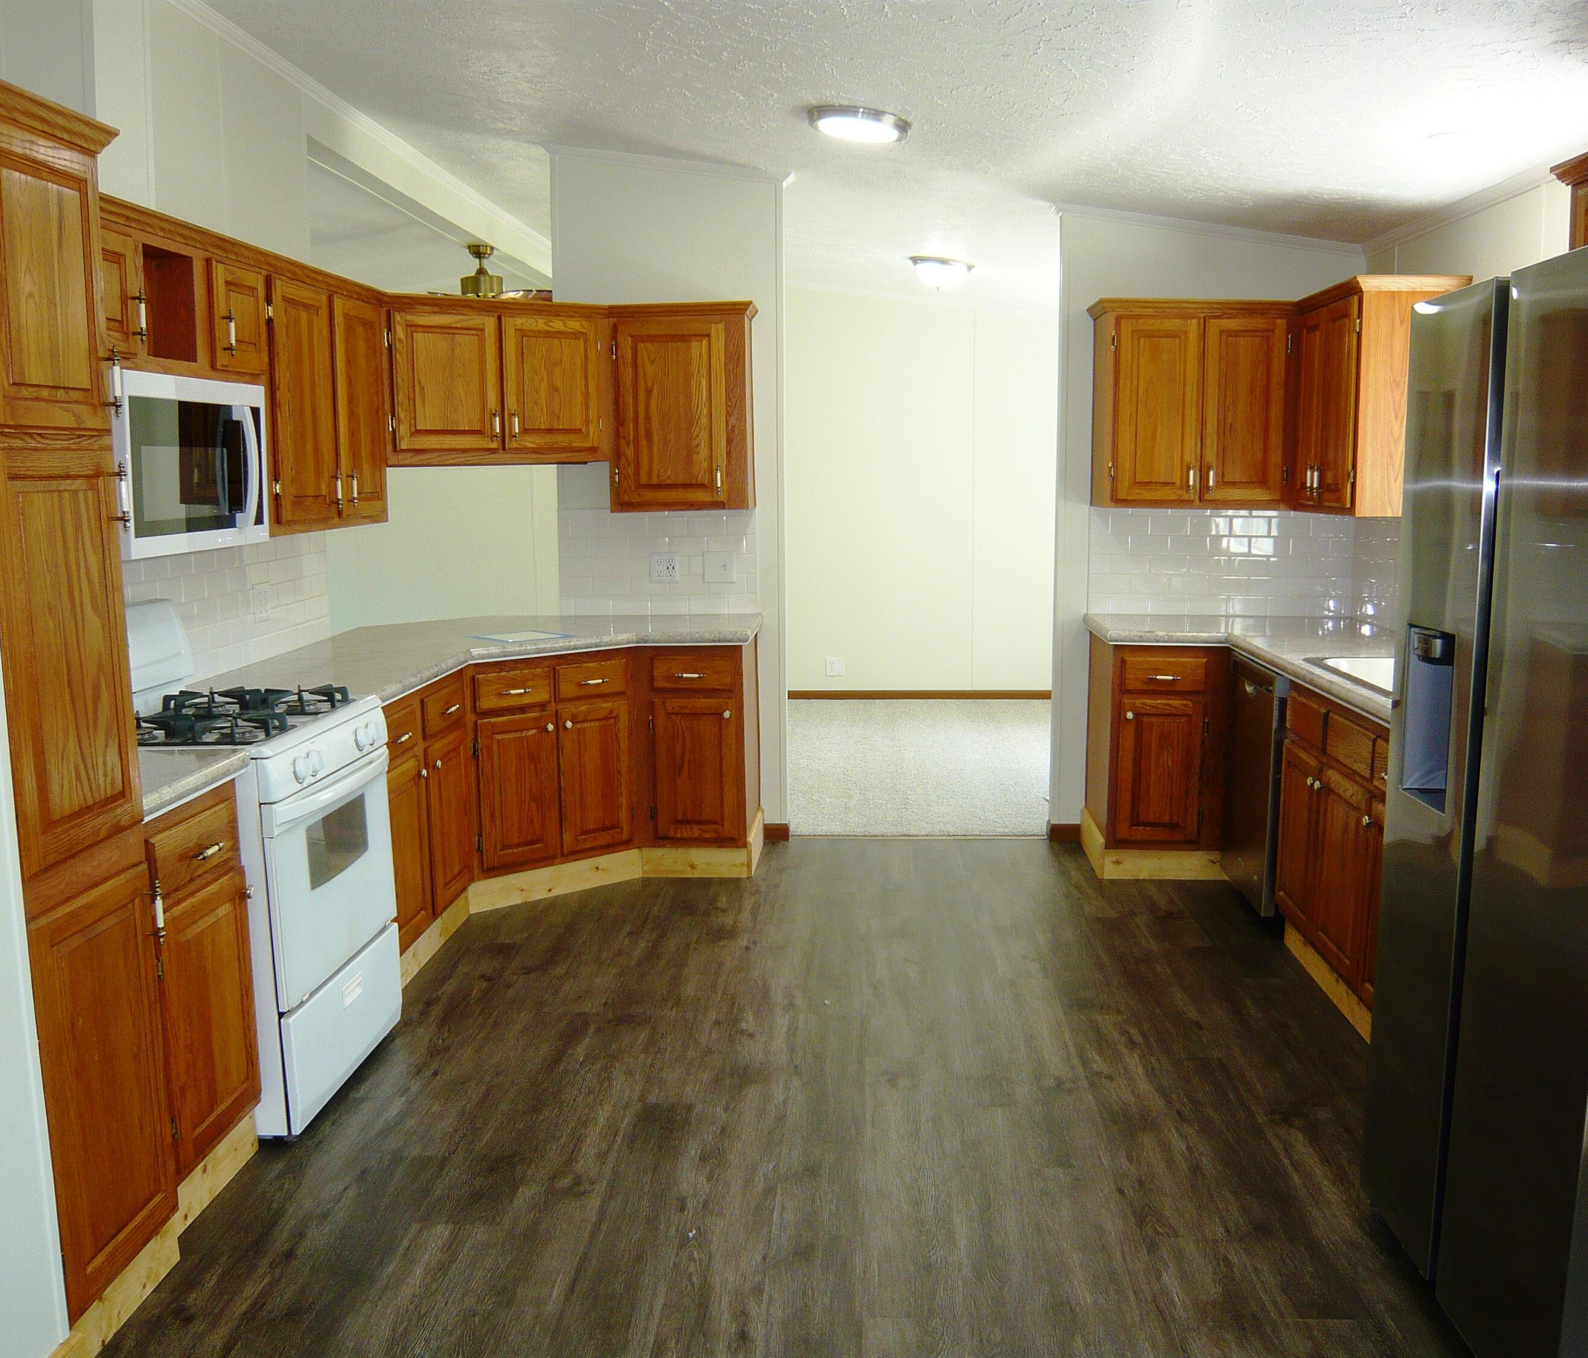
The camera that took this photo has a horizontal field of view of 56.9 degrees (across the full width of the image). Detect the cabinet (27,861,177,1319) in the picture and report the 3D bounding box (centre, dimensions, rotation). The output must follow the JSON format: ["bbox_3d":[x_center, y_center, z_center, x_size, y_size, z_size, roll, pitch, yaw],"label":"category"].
[{"bbox_3d":[-1.447,0.699,2.529,0.564,0.693,0.396,0,8,3],"label":"cabinet"}]

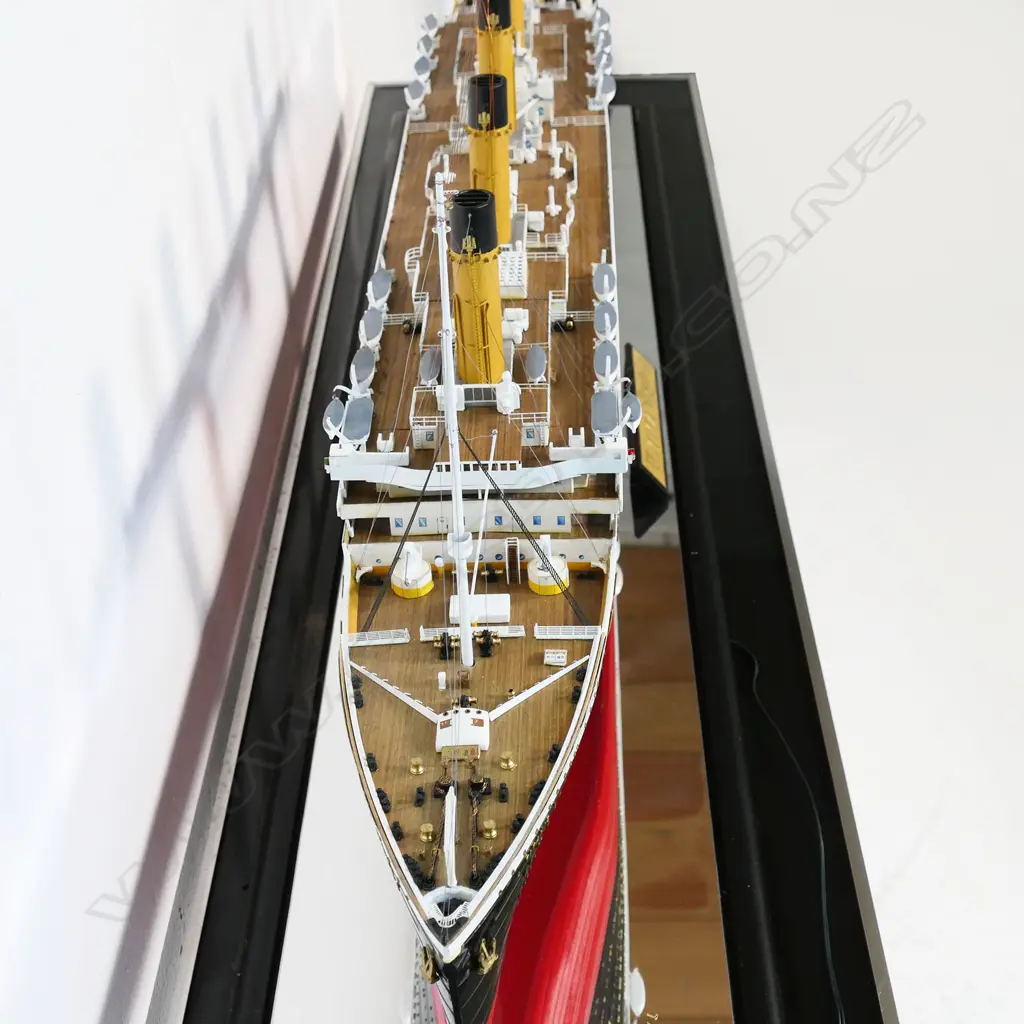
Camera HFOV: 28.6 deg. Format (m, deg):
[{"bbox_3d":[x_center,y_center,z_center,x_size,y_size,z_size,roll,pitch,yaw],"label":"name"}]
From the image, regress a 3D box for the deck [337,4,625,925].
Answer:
[{"bbox_3d":[-0.006,-0.142,1.010,0.115,0.045,0.980,-1,31,2],"label":"deck"}]

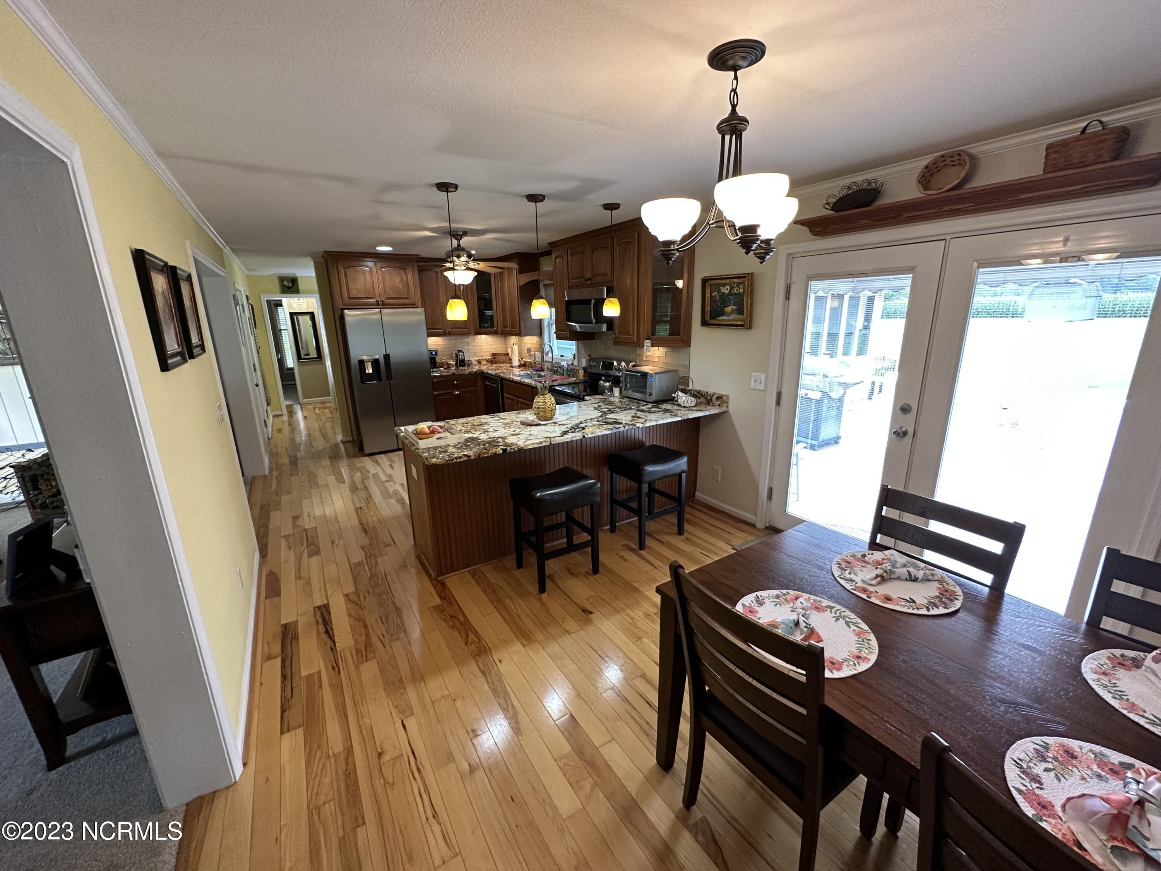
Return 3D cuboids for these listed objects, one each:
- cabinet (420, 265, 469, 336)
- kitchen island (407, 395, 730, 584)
[{"bbox_3d":[-2.037,-1.967,6.814,0.720,1.000,0.320,-10,17,-30],"label":"cabinet"},{"bbox_3d":[-0.062,0.300,3.729,2.460,0.925,0.910,-10,17,-30],"label":"kitchen island"}]

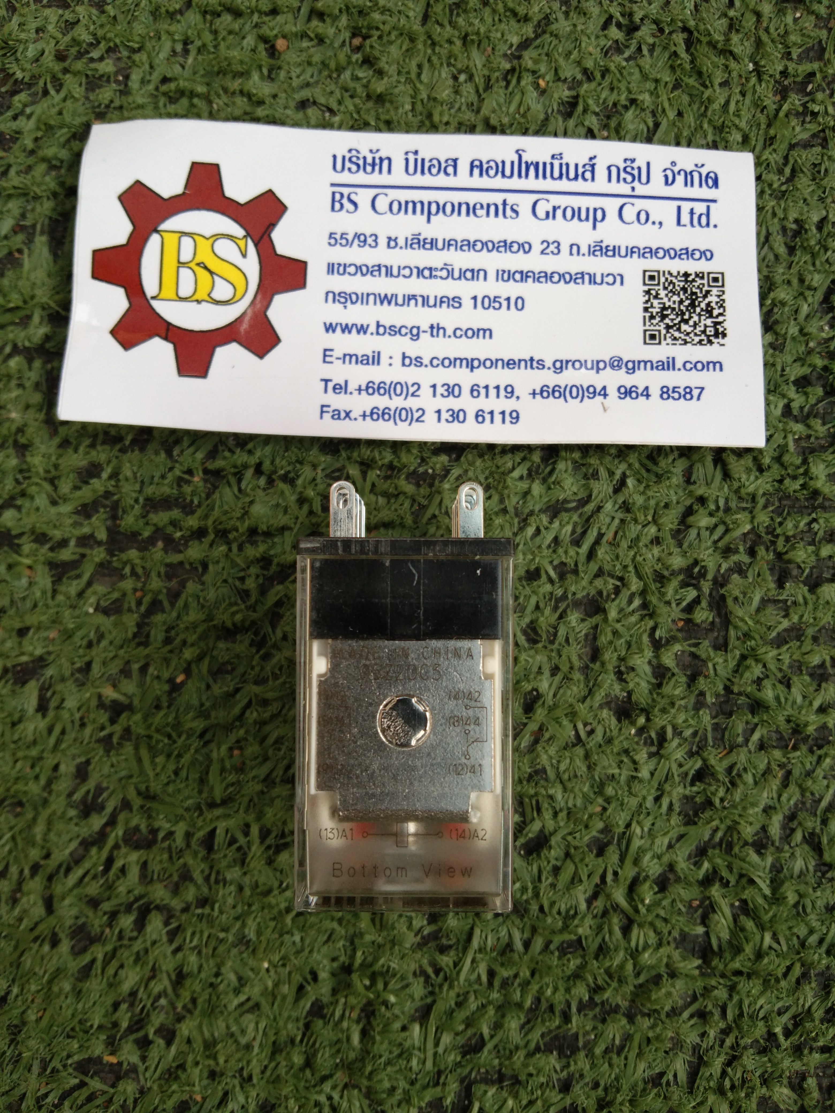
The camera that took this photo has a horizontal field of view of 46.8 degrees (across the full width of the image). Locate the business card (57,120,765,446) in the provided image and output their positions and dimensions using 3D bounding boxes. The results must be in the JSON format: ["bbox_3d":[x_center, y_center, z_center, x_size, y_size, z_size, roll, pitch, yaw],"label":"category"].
[{"bbox_3d":[0.000,-0.036,0.127,0.090,0.003,0.042,2,79,-1],"label":"business card"}]

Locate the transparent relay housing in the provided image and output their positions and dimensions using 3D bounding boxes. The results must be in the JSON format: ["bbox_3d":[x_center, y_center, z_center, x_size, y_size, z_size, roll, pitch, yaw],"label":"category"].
[{"bbox_3d":[-0.001,0.014,0.108,0.021,0.028,0.042,0,88,0],"label":"transparent relay housing"}]

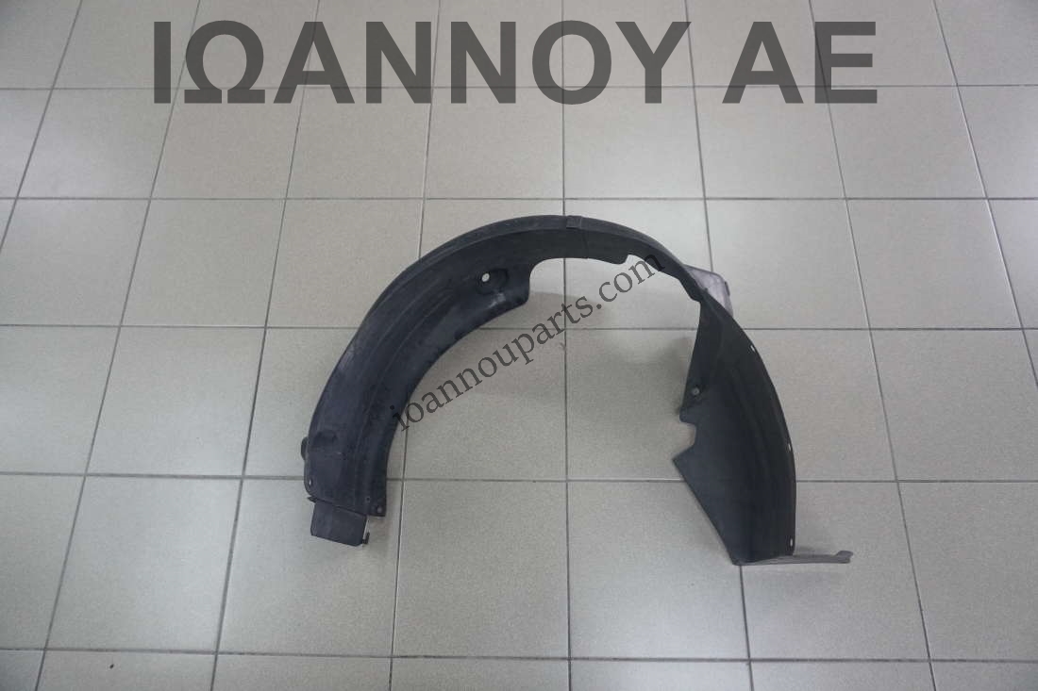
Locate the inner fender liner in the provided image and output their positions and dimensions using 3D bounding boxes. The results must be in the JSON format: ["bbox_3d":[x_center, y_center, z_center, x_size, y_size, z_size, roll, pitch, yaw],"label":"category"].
[{"bbox_3d":[0.099,0.078,1.309,0.923,0.267,0.627,0,69,1],"label":"inner fender liner"}]

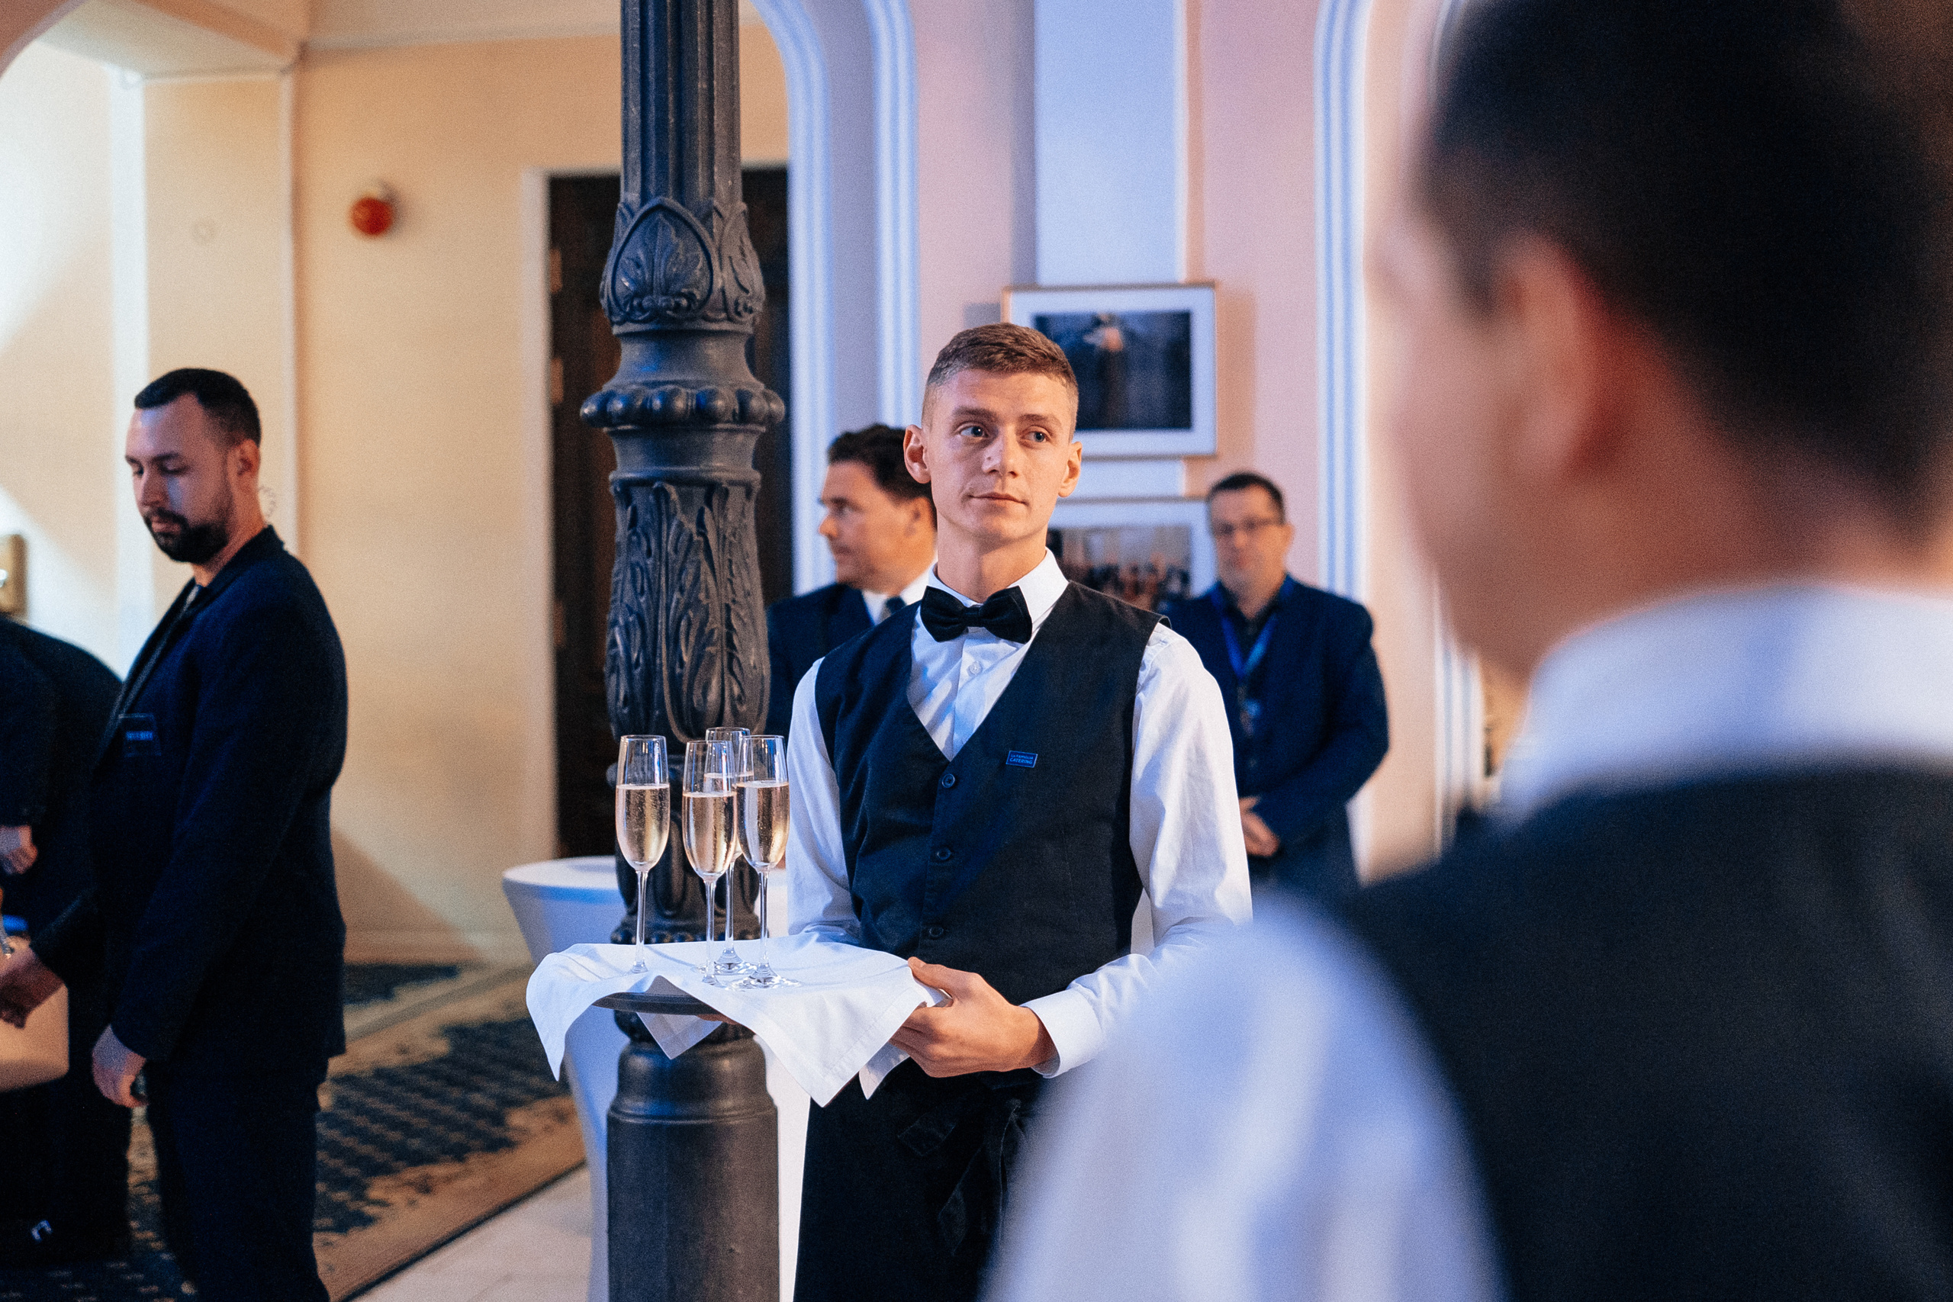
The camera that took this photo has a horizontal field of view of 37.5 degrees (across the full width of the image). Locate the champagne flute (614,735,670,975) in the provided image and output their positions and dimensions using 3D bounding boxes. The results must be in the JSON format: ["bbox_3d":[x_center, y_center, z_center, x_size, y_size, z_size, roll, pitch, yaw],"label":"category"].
[{"bbox_3d":[-0.320,0.194,2.750,0.066,0.225,0.066,-1,1,0],"label":"champagne flute"}]

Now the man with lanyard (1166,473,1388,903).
[{"bbox_3d":[0.580,0.538,5.961,0.540,1.804,0.340,-1,1,7],"label":"man with lanyard"}]

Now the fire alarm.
[{"bbox_3d":[-2.432,-1.778,11.600,0.180,0.205,0.110,-1,1,12],"label":"fire alarm"}]

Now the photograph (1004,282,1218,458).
[{"bbox_3d":[0.304,-0.631,6.500,0.490,0.391,0.030,-1,1,9],"label":"photograph"}]

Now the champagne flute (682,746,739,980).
[{"bbox_3d":[-0.247,0.197,2.670,0.066,0.225,0.066,-1,1,0],"label":"champagne flute"}]

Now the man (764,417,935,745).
[{"bbox_3d":[-0.106,0.568,4.261,0.520,1.801,0.320,0,1,23],"label":"man"}]

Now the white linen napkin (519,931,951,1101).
[{"bbox_3d":[-0.225,0.346,2.680,0.390,0.125,0.370,-1,1,0],"label":"white linen napkin"}]

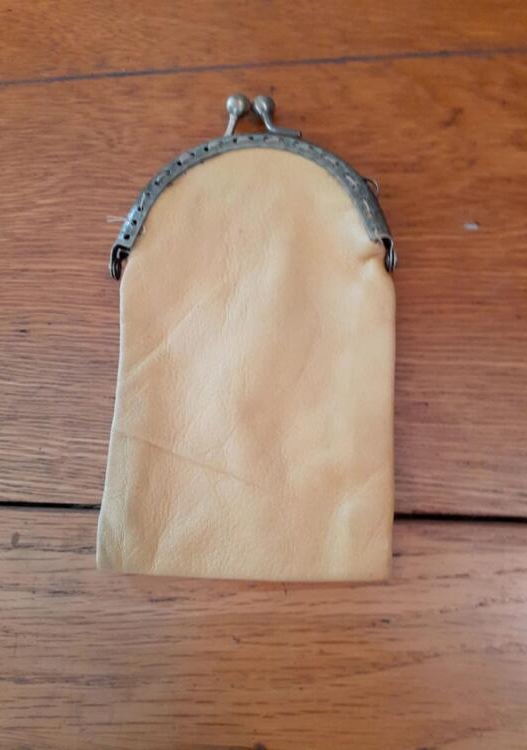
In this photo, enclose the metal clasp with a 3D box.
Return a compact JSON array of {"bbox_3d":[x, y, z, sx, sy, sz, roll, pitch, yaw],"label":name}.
[{"bbox_3d":[-0.001,-0.086,0.195,0.025,0.011,0.015,1,81,4],"label":"metal clasp"}]

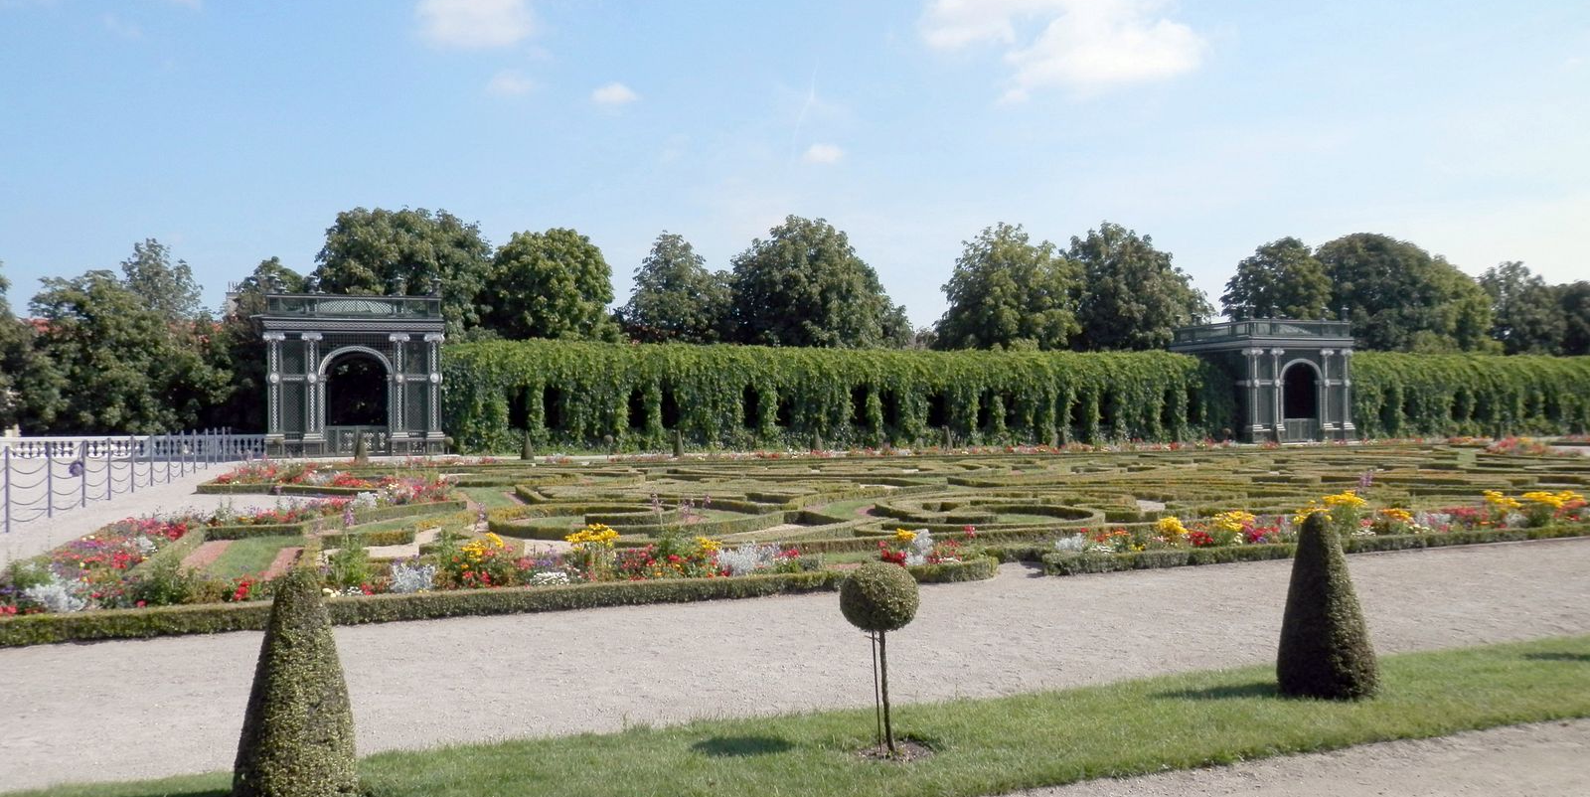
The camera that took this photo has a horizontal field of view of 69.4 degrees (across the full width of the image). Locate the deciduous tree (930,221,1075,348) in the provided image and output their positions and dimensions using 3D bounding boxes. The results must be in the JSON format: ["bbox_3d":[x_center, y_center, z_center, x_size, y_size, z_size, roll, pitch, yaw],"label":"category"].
[{"bbox_3d":[13.080,-4.244,70.697,8.720,13.180,8.720,0,-1,-20],"label":"deciduous tree"}]

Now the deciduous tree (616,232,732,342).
[{"bbox_3d":[-7.103,-3.720,67.510,7.340,12.230,7.340,0,-1,-20],"label":"deciduous tree"}]

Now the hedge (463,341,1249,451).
[{"bbox_3d":[2.928,-0.015,52.722,37.150,4.400,2.900,0,-1,-20],"label":"hedge"}]

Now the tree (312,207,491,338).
[{"bbox_3d":[-19.544,-3.614,57.084,8.410,11.880,8.410,0,-1,-20],"label":"tree"}]

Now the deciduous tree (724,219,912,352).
[{"bbox_3d":[1.432,-4.142,66.551,10.500,12.980,10.500,0,-1,-20],"label":"deciduous tree"}]

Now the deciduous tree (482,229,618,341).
[{"bbox_3d":[-12.676,-3.237,59.522,6.860,11.120,6.860,0,-1,-20],"label":"deciduous tree"}]

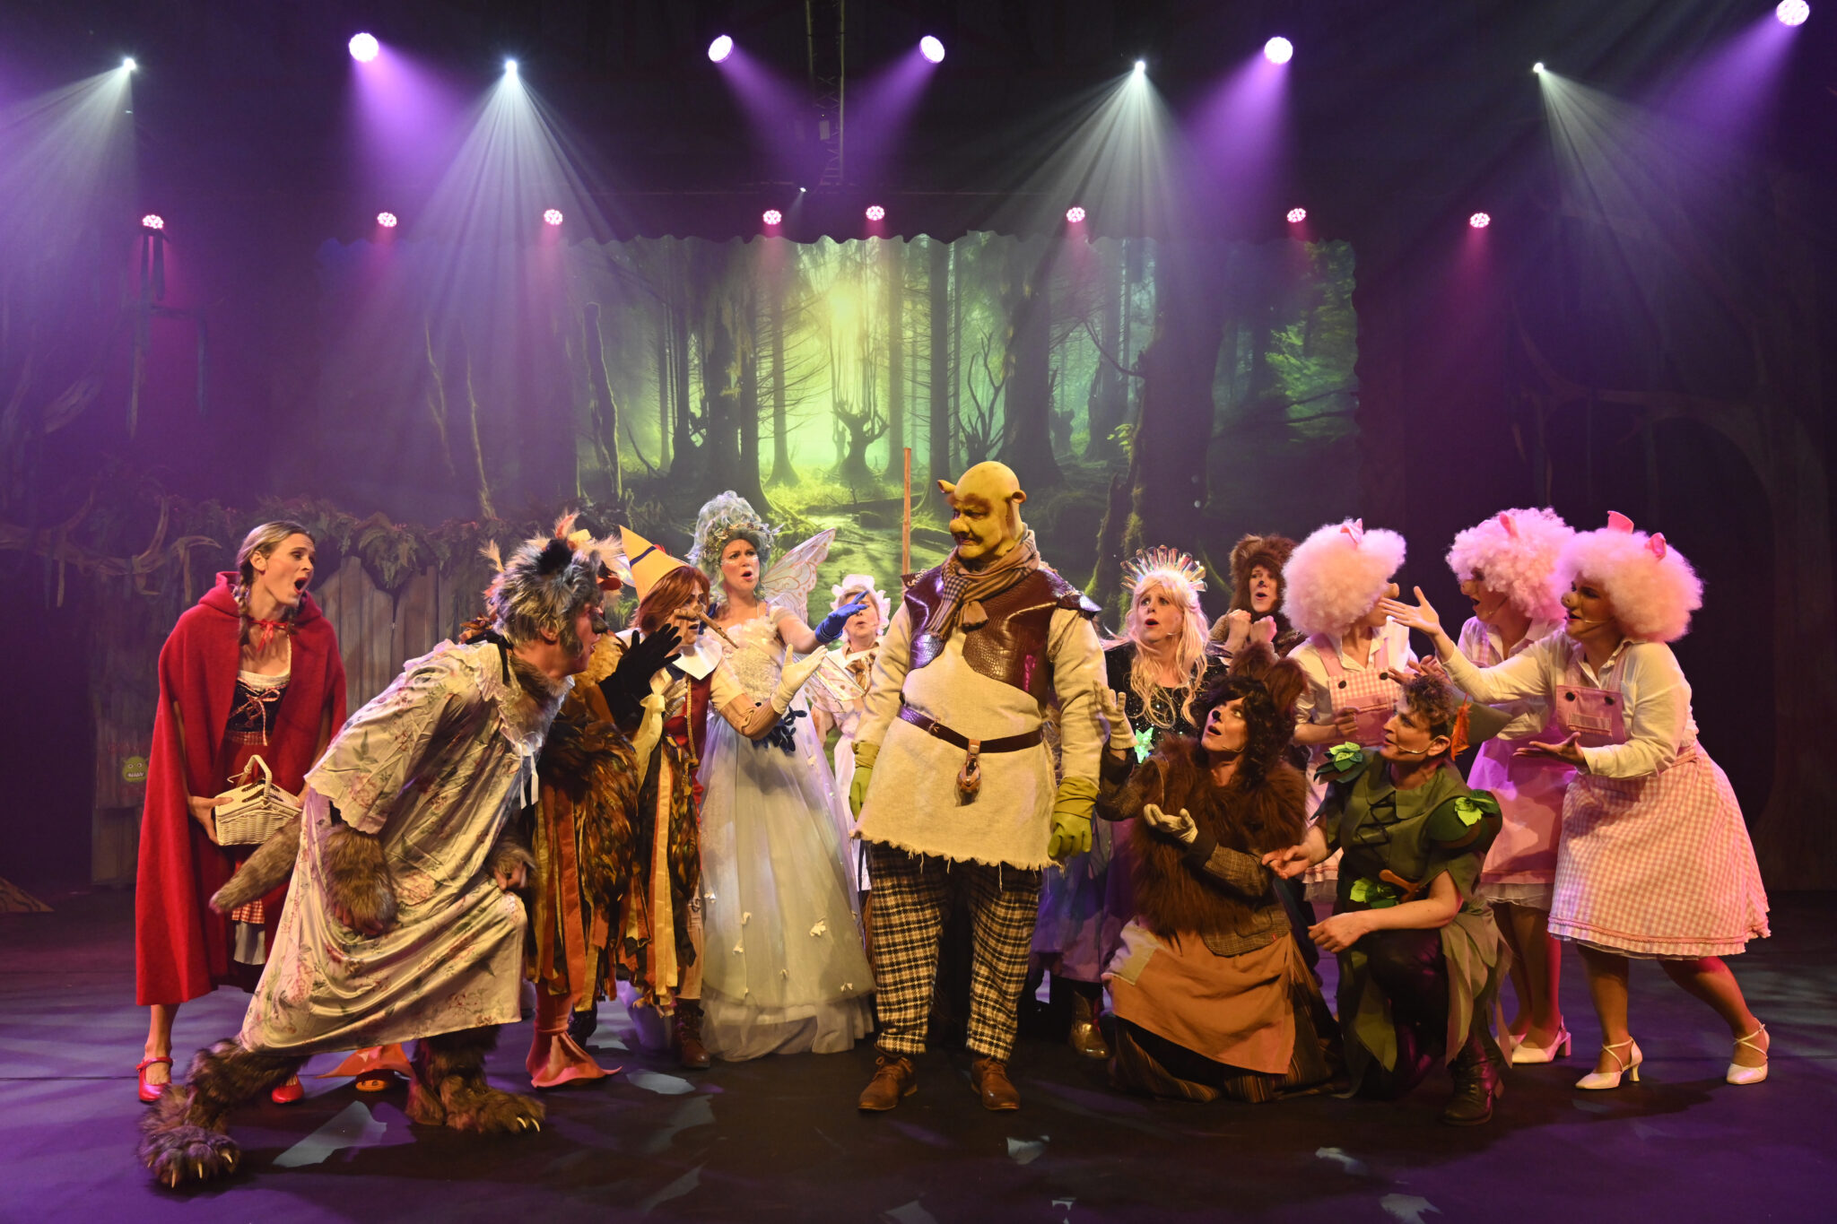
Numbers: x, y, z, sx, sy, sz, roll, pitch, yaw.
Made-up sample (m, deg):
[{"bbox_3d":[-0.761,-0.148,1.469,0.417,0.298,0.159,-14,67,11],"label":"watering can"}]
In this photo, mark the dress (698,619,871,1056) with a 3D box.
[{"bbox_3d":[-0.462,0.742,4.570,0.600,1.470,0.580,0,-2,-14],"label":"dress"}]

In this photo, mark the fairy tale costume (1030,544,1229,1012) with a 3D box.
[{"bbox_3d":[0.705,0.558,4.480,0.680,1.570,0.520,0,-2,12],"label":"fairy tale costume"}]

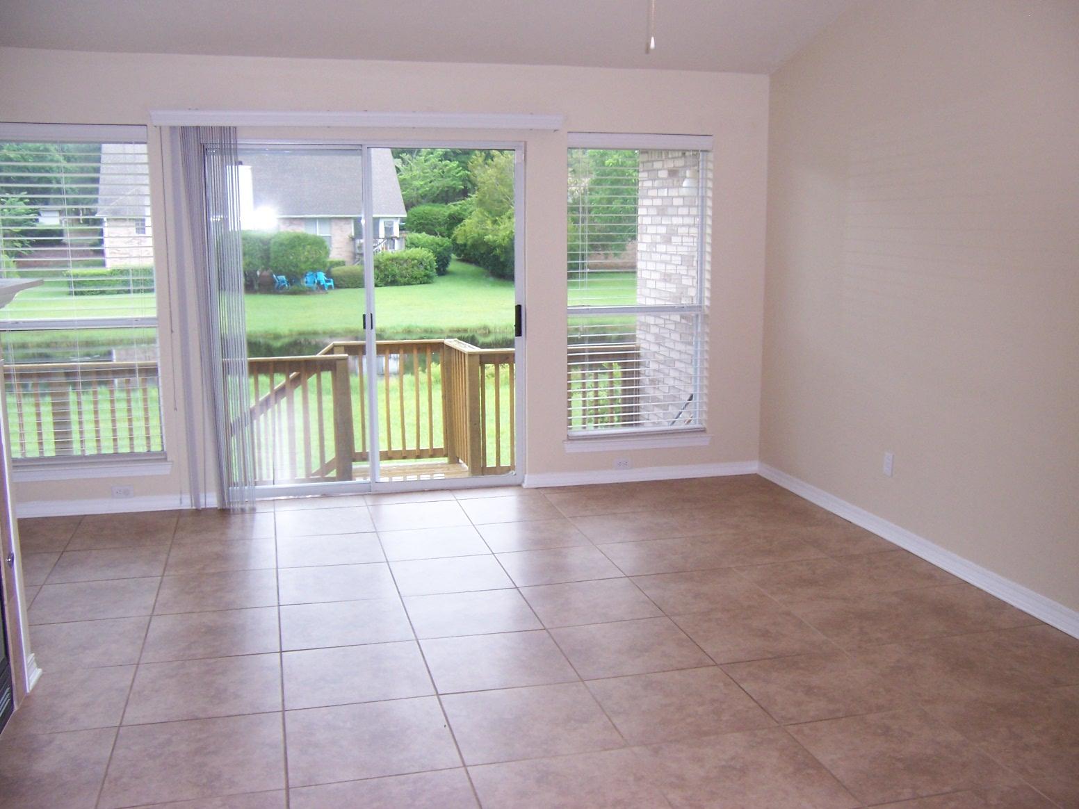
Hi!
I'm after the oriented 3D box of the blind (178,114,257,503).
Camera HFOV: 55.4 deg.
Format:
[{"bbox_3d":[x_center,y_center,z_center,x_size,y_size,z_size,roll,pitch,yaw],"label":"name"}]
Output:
[{"bbox_3d":[-1.766,-0.451,5.589,0.337,2.108,0.106,-2,10,-14],"label":"blind"}]

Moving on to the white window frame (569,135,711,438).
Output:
[{"bbox_3d":[0.596,-0.711,6.338,0.936,1.841,0.101,-2,10,-14],"label":"white window frame"}]

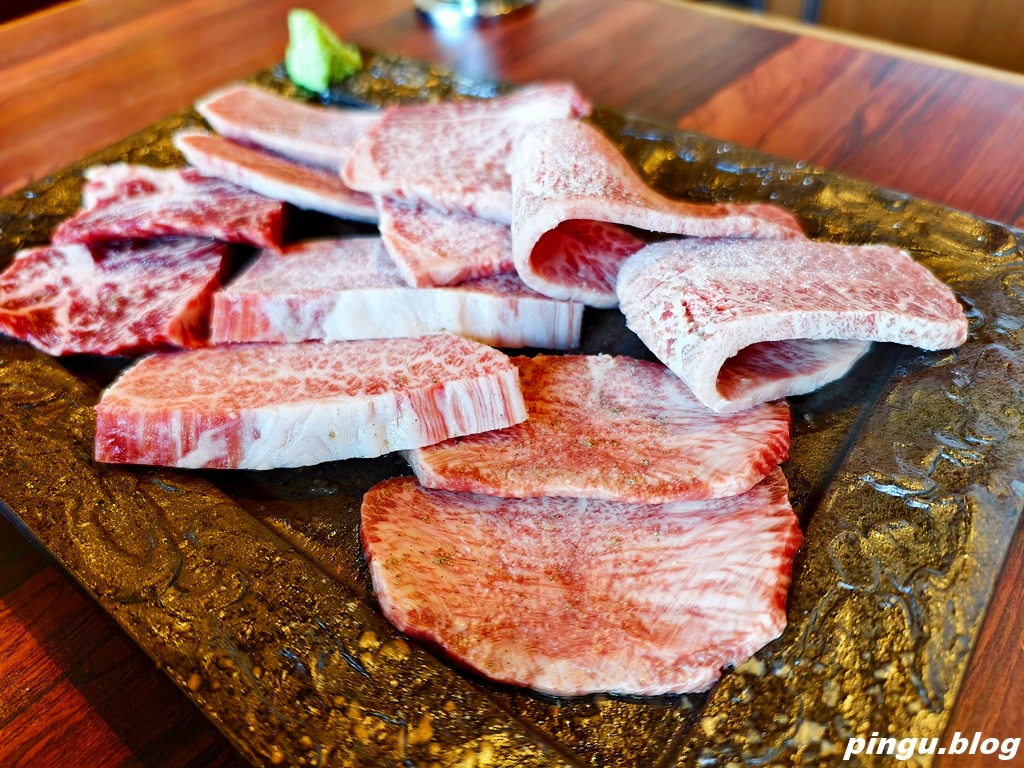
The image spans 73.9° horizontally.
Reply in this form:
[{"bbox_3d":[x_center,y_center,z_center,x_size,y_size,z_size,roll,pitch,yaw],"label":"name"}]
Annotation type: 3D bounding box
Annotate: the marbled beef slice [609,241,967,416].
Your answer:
[{"bbox_3d":[0.074,-0.018,0.181,0.093,0.035,0.032,-7,48,-13],"label":"marbled beef slice"}]

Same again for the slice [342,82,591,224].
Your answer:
[{"bbox_3d":[-0.014,-0.077,0.233,0.083,0.025,0.076,4,48,7],"label":"slice"}]

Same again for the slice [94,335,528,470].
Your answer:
[{"bbox_3d":[-0.053,0.003,0.179,0.115,0.021,0.029,-4,48,5],"label":"slice"}]

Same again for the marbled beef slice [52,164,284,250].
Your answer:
[{"bbox_3d":[-0.122,-0.063,0.247,0.083,0.019,0.048,1,48,5],"label":"marbled beef slice"}]

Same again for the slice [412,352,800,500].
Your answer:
[{"bbox_3d":[0.022,0.011,0.177,0.098,0.010,0.050,-2,42,2],"label":"slice"}]

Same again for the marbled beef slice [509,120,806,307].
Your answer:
[{"bbox_3d":[0.047,-0.052,0.209,0.095,0.044,0.039,-6,48,-10],"label":"marbled beef slice"}]

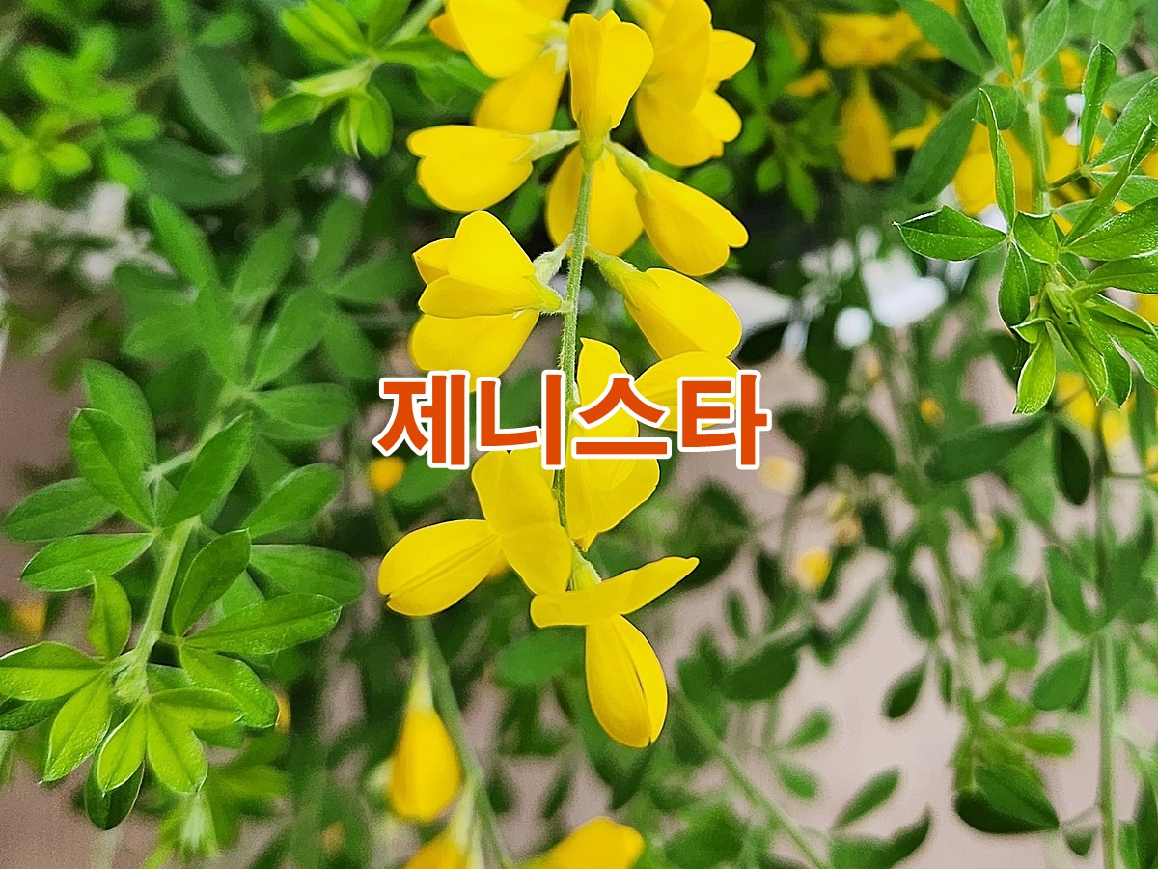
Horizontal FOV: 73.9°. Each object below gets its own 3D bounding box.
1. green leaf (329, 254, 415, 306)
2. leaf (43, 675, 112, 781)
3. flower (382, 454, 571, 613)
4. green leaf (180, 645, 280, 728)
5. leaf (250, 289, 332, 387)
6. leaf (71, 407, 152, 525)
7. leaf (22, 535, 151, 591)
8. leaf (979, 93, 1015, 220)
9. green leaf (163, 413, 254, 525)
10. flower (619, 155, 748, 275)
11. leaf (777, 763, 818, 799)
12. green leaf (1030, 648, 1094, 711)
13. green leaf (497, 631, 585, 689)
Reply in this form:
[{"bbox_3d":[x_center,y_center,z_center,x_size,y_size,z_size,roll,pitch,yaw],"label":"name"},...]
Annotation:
[{"bbox_3d":[-0.058,-0.044,0.217,0.024,0.011,0.004,-24,-14,-14],"label":"green leaf"},{"bbox_3d":[-0.101,0.059,0.155,0.009,0.021,0.003,23,-17,11],"label":"leaf"},{"bbox_3d":[-0.014,0.013,0.107,0.018,0.018,0.016,3,15,38],"label":"flower"},{"bbox_3d":[-0.074,0.053,0.162,0.025,0.011,0.003,35,-18,7],"label":"green leaf"},{"bbox_3d":[-0.074,-0.024,0.196,0.012,0.030,0.003,33,-15,1],"label":"leaf"},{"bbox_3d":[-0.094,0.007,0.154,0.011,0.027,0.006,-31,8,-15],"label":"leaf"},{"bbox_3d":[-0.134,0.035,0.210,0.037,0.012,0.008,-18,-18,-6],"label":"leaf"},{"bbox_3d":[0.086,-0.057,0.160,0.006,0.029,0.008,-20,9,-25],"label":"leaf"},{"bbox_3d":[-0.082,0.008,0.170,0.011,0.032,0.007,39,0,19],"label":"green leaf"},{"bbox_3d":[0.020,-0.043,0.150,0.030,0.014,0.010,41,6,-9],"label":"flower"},{"bbox_3d":[0.074,0.117,0.260,0.010,0.003,0.015,-35,43,-21],"label":"leaf"},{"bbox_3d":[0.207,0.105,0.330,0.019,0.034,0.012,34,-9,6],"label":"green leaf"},{"bbox_3d":[-0.010,0.059,0.203,0.023,0.013,0.004,-7,-27,-13],"label":"green leaf"}]

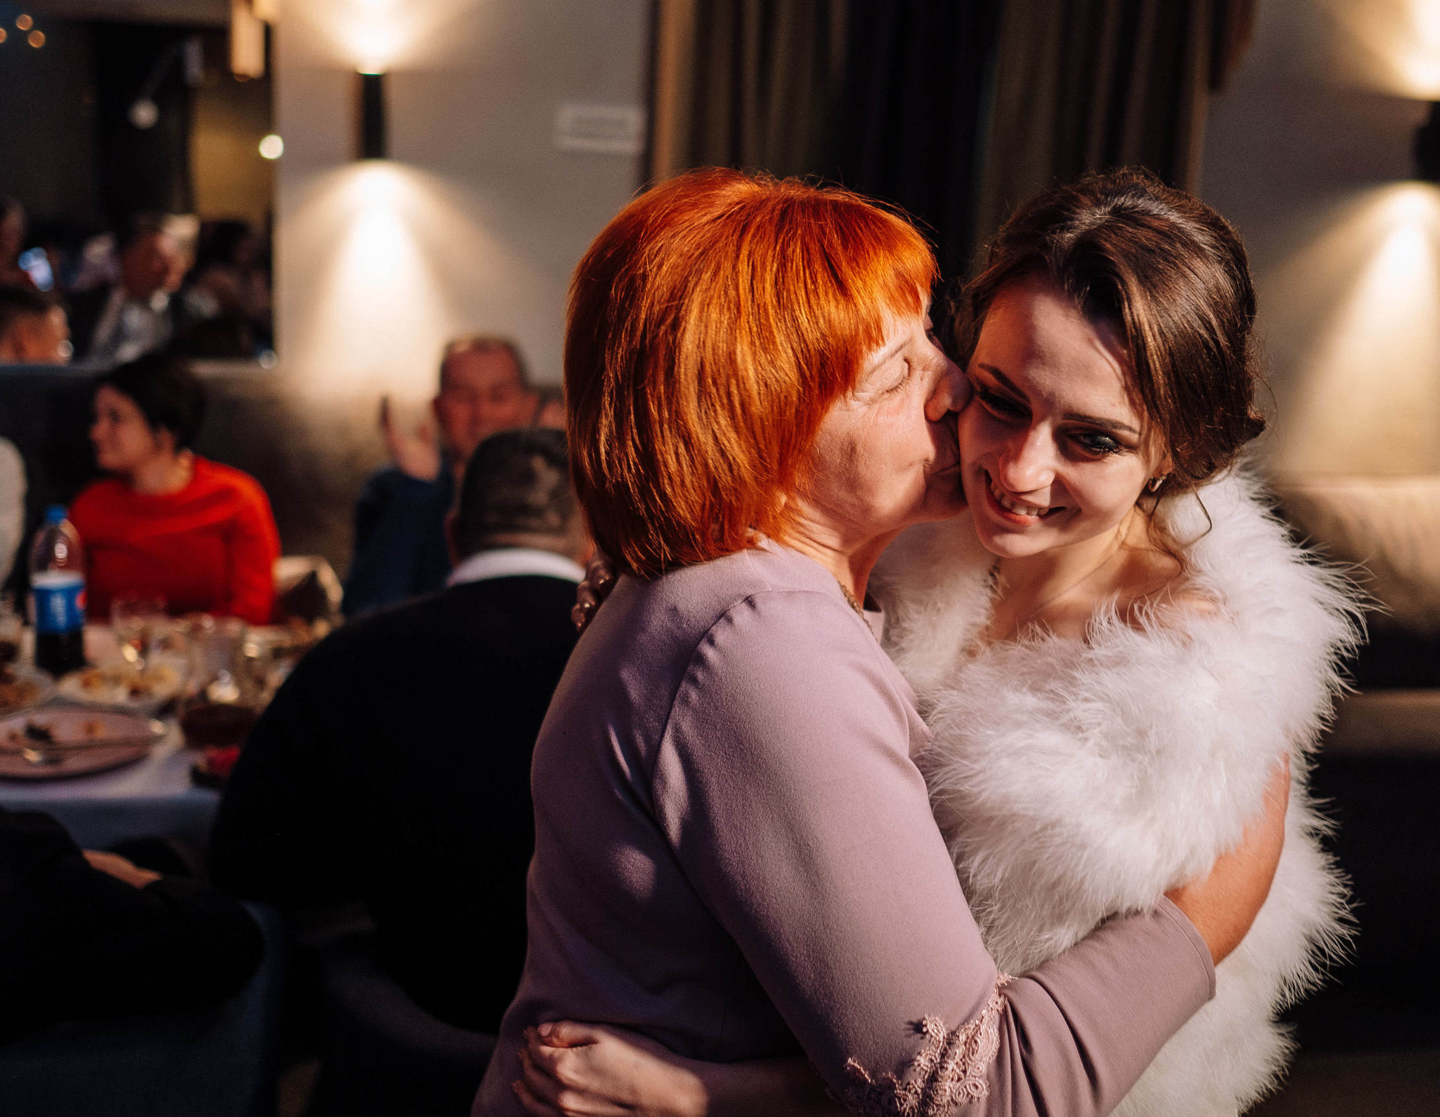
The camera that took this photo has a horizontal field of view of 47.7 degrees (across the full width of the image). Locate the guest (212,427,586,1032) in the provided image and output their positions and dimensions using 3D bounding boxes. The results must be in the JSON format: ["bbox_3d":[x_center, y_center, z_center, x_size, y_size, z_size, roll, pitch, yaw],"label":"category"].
[{"bbox_3d":[-0.322,0.438,2.277,0.680,1.273,0.800,1,12,-8],"label":"guest"}]

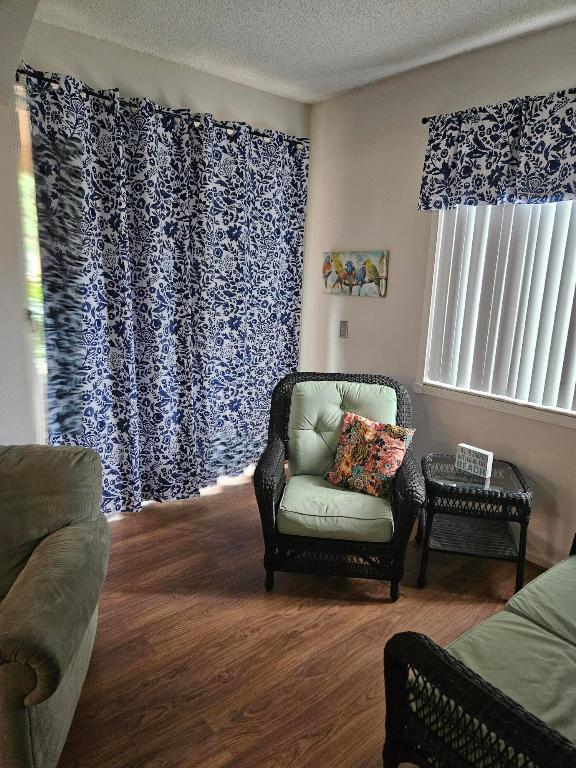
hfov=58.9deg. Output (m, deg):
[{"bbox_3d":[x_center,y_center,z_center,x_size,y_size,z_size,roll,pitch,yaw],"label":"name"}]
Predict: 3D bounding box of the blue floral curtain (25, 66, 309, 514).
[{"bbox_3d":[-0.534,-0.403,2.997,1.682,2.219,0.131,-9,16,-40],"label":"blue floral curtain"}]

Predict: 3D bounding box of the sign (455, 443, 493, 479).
[{"bbox_3d":[0.904,0.371,2.480,0.035,0.123,0.166,-9,17,-41],"label":"sign"}]

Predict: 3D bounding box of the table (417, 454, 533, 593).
[{"bbox_3d":[0.877,0.679,2.510,0.461,0.529,0.450,3,13,7],"label":"table"}]

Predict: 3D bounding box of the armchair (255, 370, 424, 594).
[{"bbox_3d":[0.243,0.449,2.559,0.761,0.921,0.740,3,13,4],"label":"armchair"}]

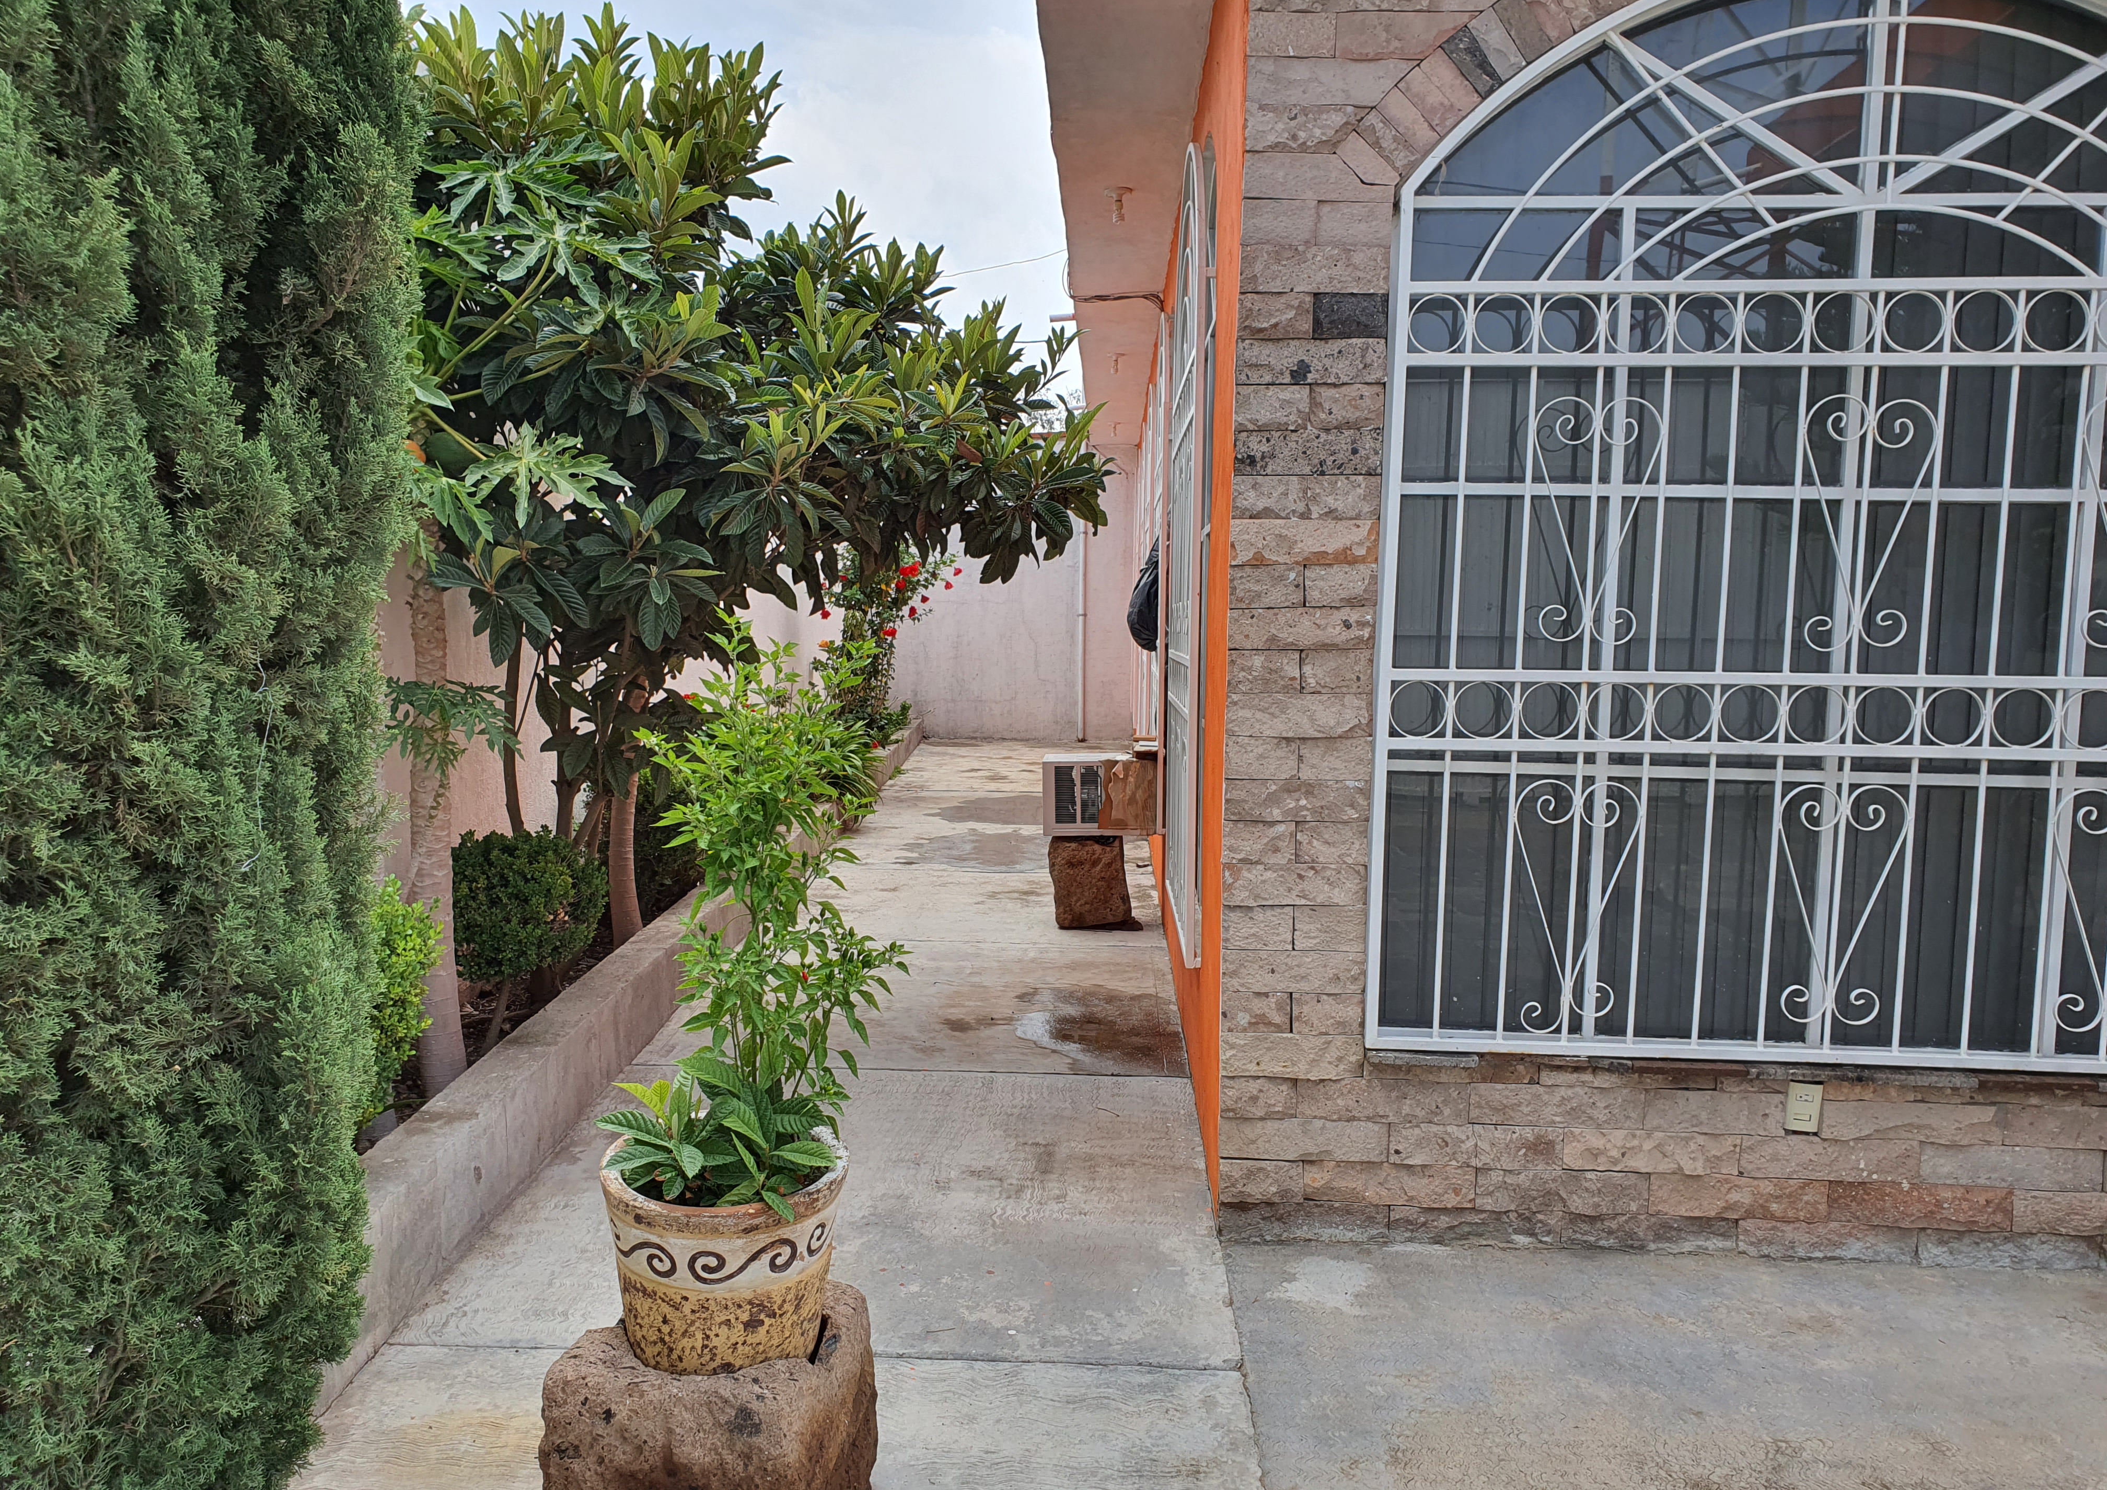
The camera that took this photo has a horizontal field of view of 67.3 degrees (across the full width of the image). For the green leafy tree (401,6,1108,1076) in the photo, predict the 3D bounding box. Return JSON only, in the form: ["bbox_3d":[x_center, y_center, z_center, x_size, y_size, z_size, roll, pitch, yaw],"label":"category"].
[{"bbox_3d":[-0.875,-0.636,4.708,2.150,2.850,2.200,1,8,1],"label":"green leafy tree"}]

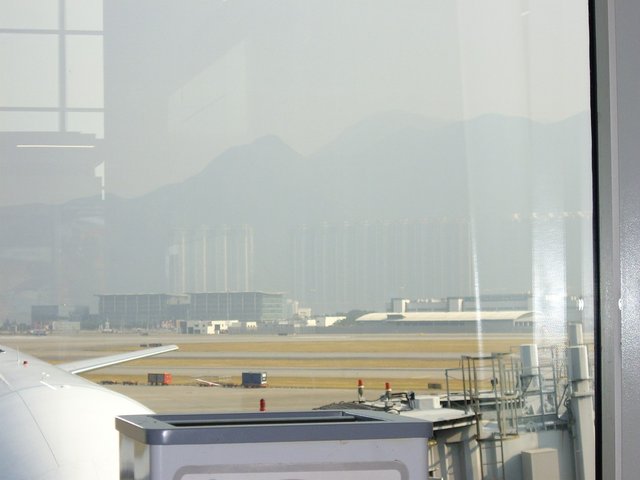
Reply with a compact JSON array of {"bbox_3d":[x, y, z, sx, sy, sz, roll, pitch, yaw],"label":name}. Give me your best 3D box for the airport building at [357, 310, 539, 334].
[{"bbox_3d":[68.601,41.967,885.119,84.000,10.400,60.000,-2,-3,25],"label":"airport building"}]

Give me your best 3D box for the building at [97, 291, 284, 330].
[{"bbox_3d":[-97.213,52.801,1300.728,139.000,25.700,35.000,-2,-3,25],"label":"building"}]

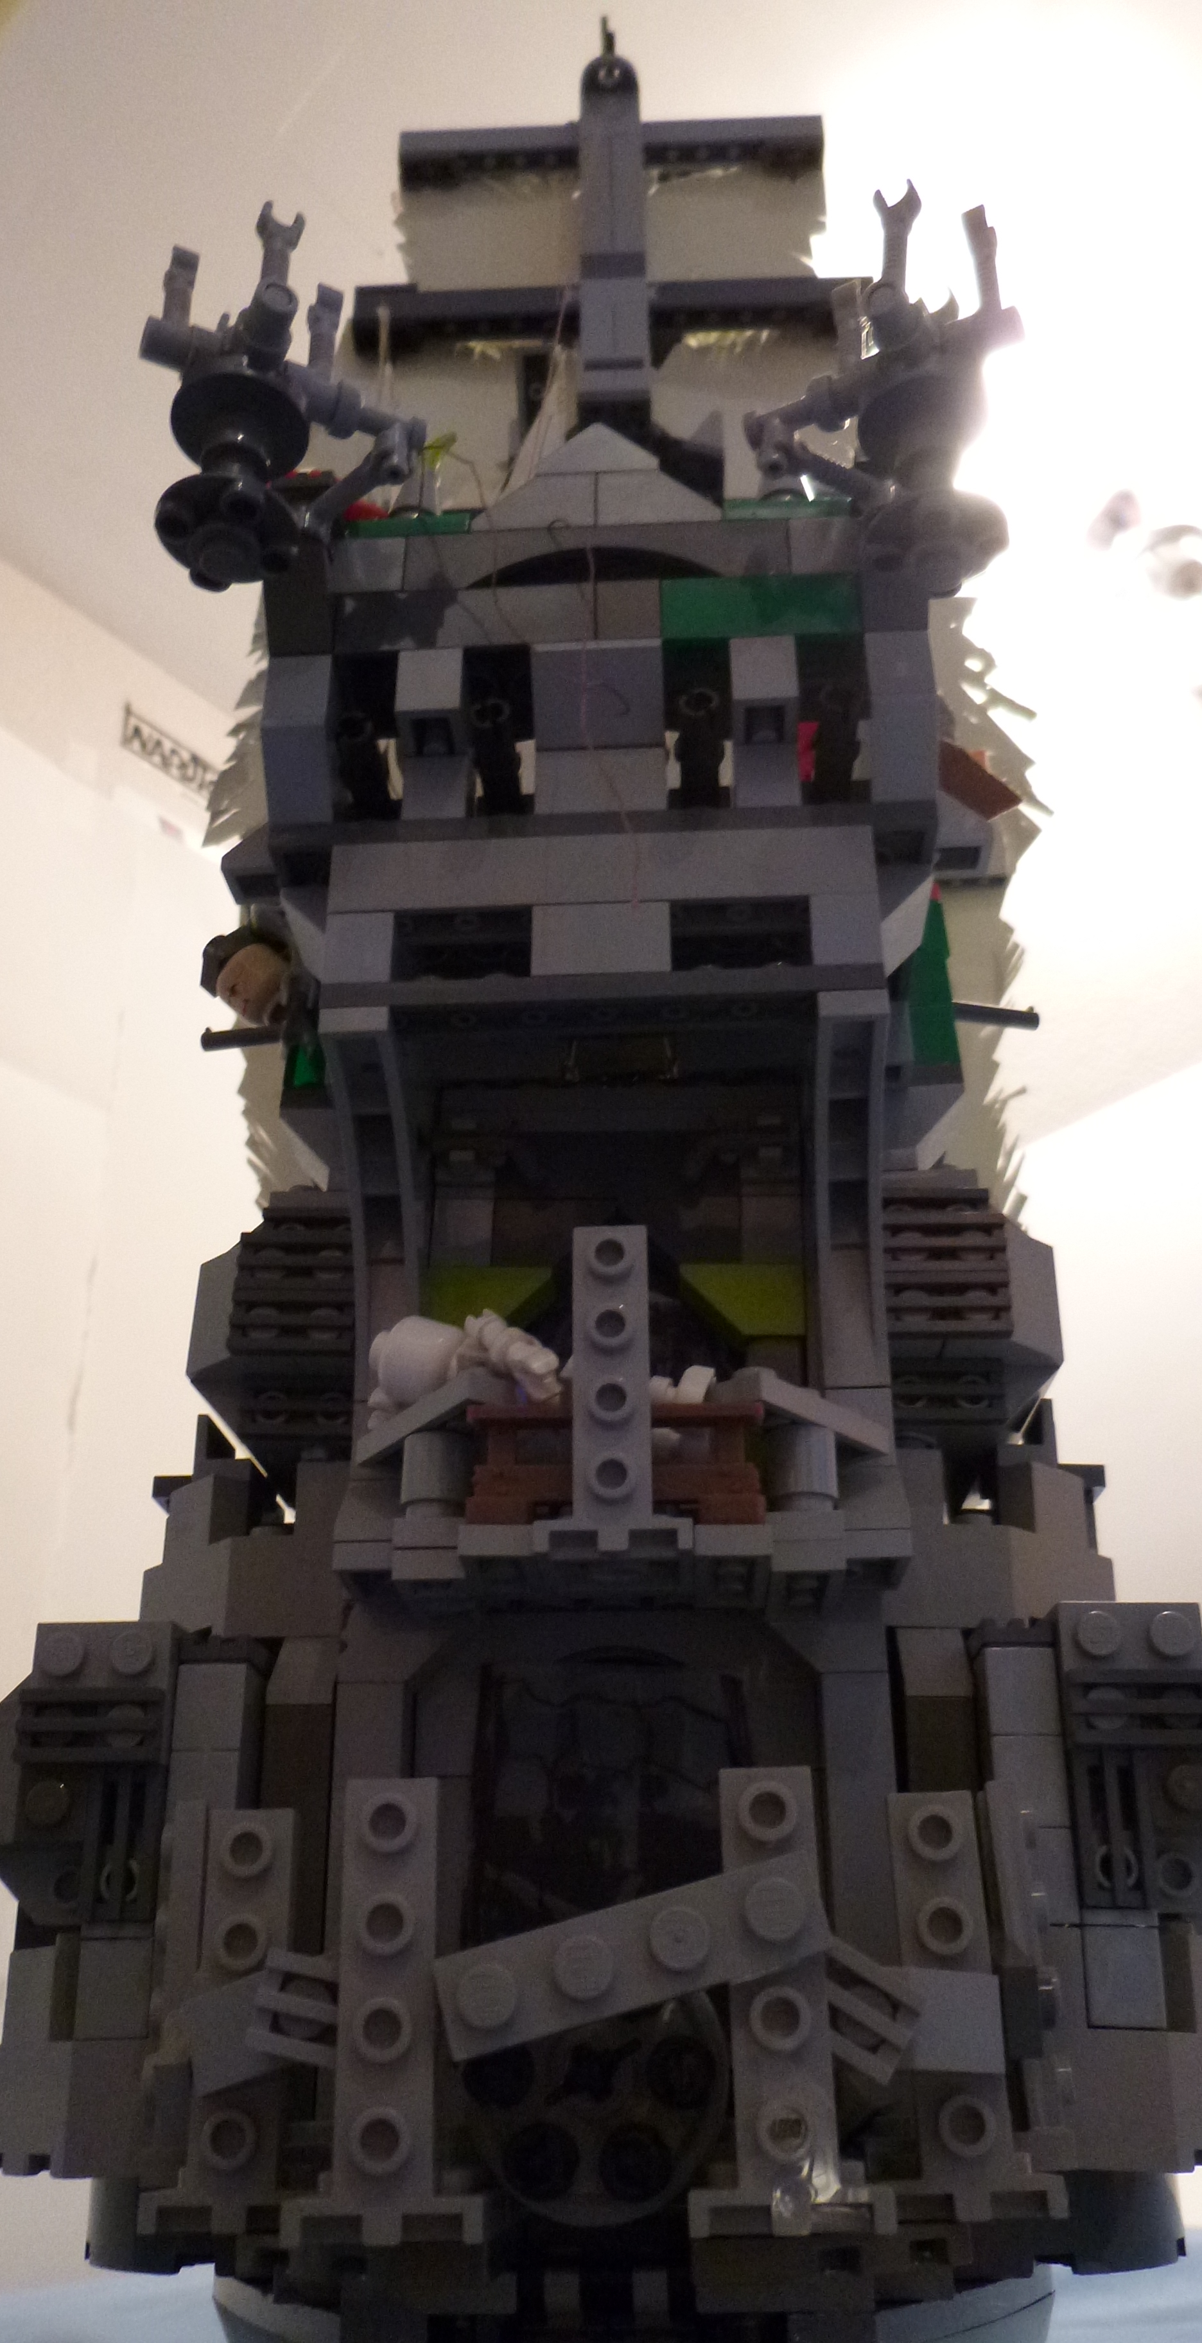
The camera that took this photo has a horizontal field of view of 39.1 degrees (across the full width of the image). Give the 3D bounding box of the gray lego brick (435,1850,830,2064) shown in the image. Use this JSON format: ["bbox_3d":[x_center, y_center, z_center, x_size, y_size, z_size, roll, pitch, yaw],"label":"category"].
[{"bbox_3d":[0.003,0.065,0.141,0.032,0.008,0.005,-15,-25,-4],"label":"gray lego brick"}]

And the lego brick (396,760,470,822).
[{"bbox_3d":[-0.020,-0.045,0.209,0.008,0.010,0.008,-2,-25,2],"label":"lego brick"}]

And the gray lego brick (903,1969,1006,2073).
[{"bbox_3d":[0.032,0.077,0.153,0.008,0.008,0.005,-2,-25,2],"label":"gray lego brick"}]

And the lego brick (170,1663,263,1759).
[{"bbox_3d":[-0.045,0.064,0.201,0.008,0.010,0.008,-2,-25,2],"label":"lego brick"}]

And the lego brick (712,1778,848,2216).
[{"bbox_3d":[0.015,0.069,0.144,0.008,0.034,0.005,-2,-25,2],"label":"lego brick"}]

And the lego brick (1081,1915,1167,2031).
[{"bbox_3d":[0.055,0.085,0.180,0.008,0.010,0.008,-2,-25,2],"label":"lego brick"}]

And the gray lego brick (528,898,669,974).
[{"bbox_3d":[0.001,-0.025,0.198,0.016,0.010,0.008,-2,-25,2],"label":"gray lego brick"}]

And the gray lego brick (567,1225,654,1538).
[{"bbox_3d":[0.001,0.021,0.178,0.008,0.033,0.005,-2,-25,2],"label":"gray lego brick"}]

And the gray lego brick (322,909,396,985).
[{"bbox_3d":[-0.028,-0.024,0.199,0.008,0.010,0.008,-2,-25,2],"label":"gray lego brick"}]

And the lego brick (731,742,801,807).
[{"bbox_3d":[0.020,-0.046,0.208,0.008,0.010,0.008,-2,-25,2],"label":"lego brick"}]

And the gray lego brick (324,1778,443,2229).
[{"bbox_3d":[-0.018,0.070,0.145,0.008,0.034,0.005,-2,-25,2],"label":"gray lego brick"}]

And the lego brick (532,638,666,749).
[{"bbox_3d":[0.000,-0.056,0.207,0.016,0.010,0.014,-2,-25,2],"label":"lego brick"}]

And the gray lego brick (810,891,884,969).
[{"bbox_3d":[0.028,-0.026,0.197,0.008,0.010,0.008,-2,-25,2],"label":"gray lego brick"}]

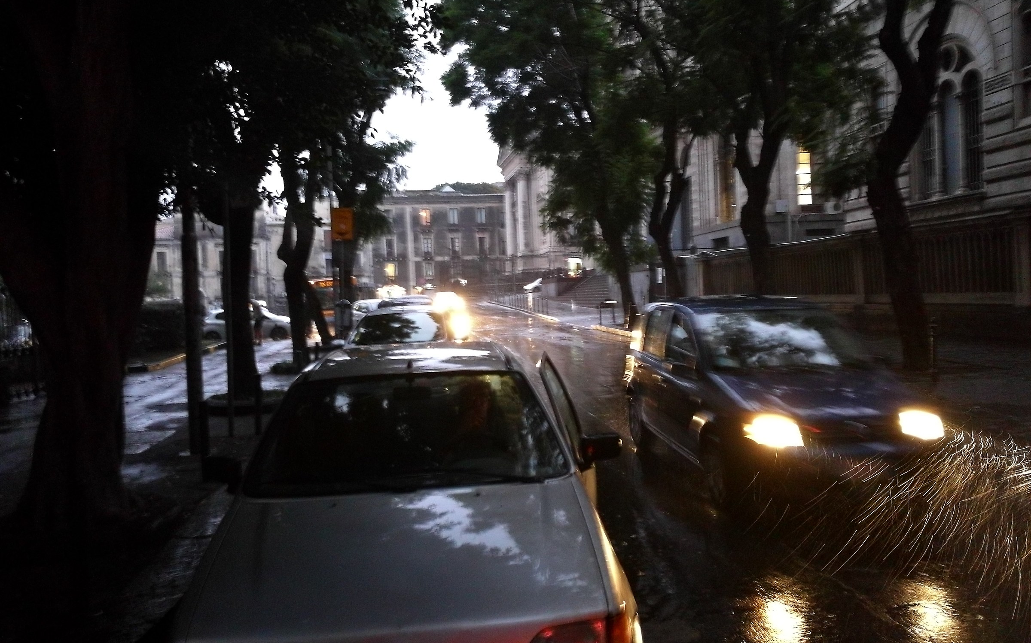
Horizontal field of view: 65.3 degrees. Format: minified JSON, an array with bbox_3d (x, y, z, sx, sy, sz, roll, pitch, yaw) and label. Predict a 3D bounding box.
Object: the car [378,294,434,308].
[{"bbox_3d":[-2.571,0.195,18.766,1.720,1.500,4.100,-2,3,-7],"label":"car"}]

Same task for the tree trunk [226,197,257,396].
[{"bbox_3d":[-3.708,-0.277,10.950,0.400,2.720,0.400,-2,2,-6],"label":"tree trunk"}]

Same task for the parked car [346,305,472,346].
[{"bbox_3d":[-1.790,0.496,12.267,1.700,1.450,4.000,-2,3,-7],"label":"parked car"}]

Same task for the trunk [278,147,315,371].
[{"bbox_3d":[-4.421,-1.264,16.220,0.740,4.350,0.620,-2,2,-6],"label":"trunk"}]

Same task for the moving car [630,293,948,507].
[{"bbox_3d":[2.119,0.572,7.215,1.580,1.540,3.540,-2,3,-7],"label":"moving car"}]

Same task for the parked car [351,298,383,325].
[{"bbox_3d":[-4.120,-0.002,24.467,1.680,1.460,3.900,-3,3,-28],"label":"parked car"}]

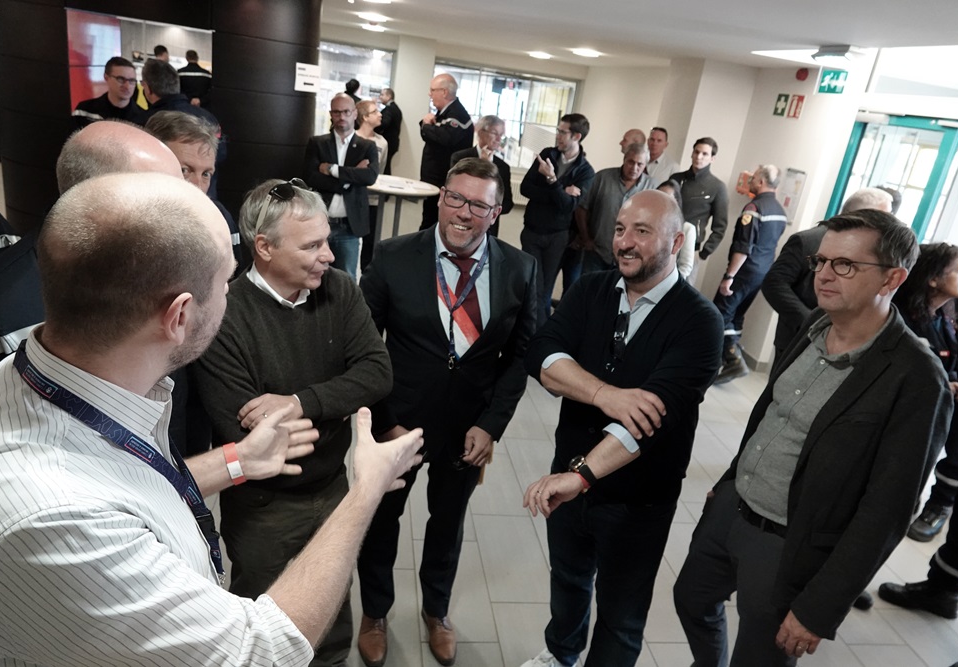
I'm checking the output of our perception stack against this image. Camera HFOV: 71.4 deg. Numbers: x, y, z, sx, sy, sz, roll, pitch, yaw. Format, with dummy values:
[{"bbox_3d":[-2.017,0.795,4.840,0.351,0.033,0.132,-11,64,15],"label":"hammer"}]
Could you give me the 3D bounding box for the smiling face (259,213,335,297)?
[{"bbox_3d":[-0.411,-0.179,1.500,0.145,0.195,0.150,14,20,8],"label":"smiling face"}]

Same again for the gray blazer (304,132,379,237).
[{"bbox_3d":[-0.951,-1.033,4.600,0.520,0.720,0.340,4,20,-13],"label":"gray blazer"}]

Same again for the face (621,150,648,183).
[{"bbox_3d":[1.049,-1.128,4.500,0.155,0.200,0.140,11,32,7],"label":"face"}]

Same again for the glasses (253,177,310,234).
[{"bbox_3d":[-0.434,-0.279,1.500,0.050,0.140,0.145,39,23,1],"label":"glasses"}]

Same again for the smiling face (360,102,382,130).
[{"bbox_3d":[-0.862,-1.725,5.300,0.150,0.200,0.145,6,19,5],"label":"smiling face"}]

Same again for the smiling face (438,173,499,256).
[{"bbox_3d":[-0.026,-0.315,1.750,0.155,0.205,0.140,21,21,8],"label":"smiling face"}]

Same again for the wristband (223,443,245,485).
[{"bbox_3d":[-0.406,0.215,1.100,0.021,0.066,0.052,-15,-5,-27],"label":"wristband"}]

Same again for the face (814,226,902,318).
[{"bbox_3d":[0.891,-0.144,1.580,0.150,0.205,0.155,4,20,-13],"label":"face"}]

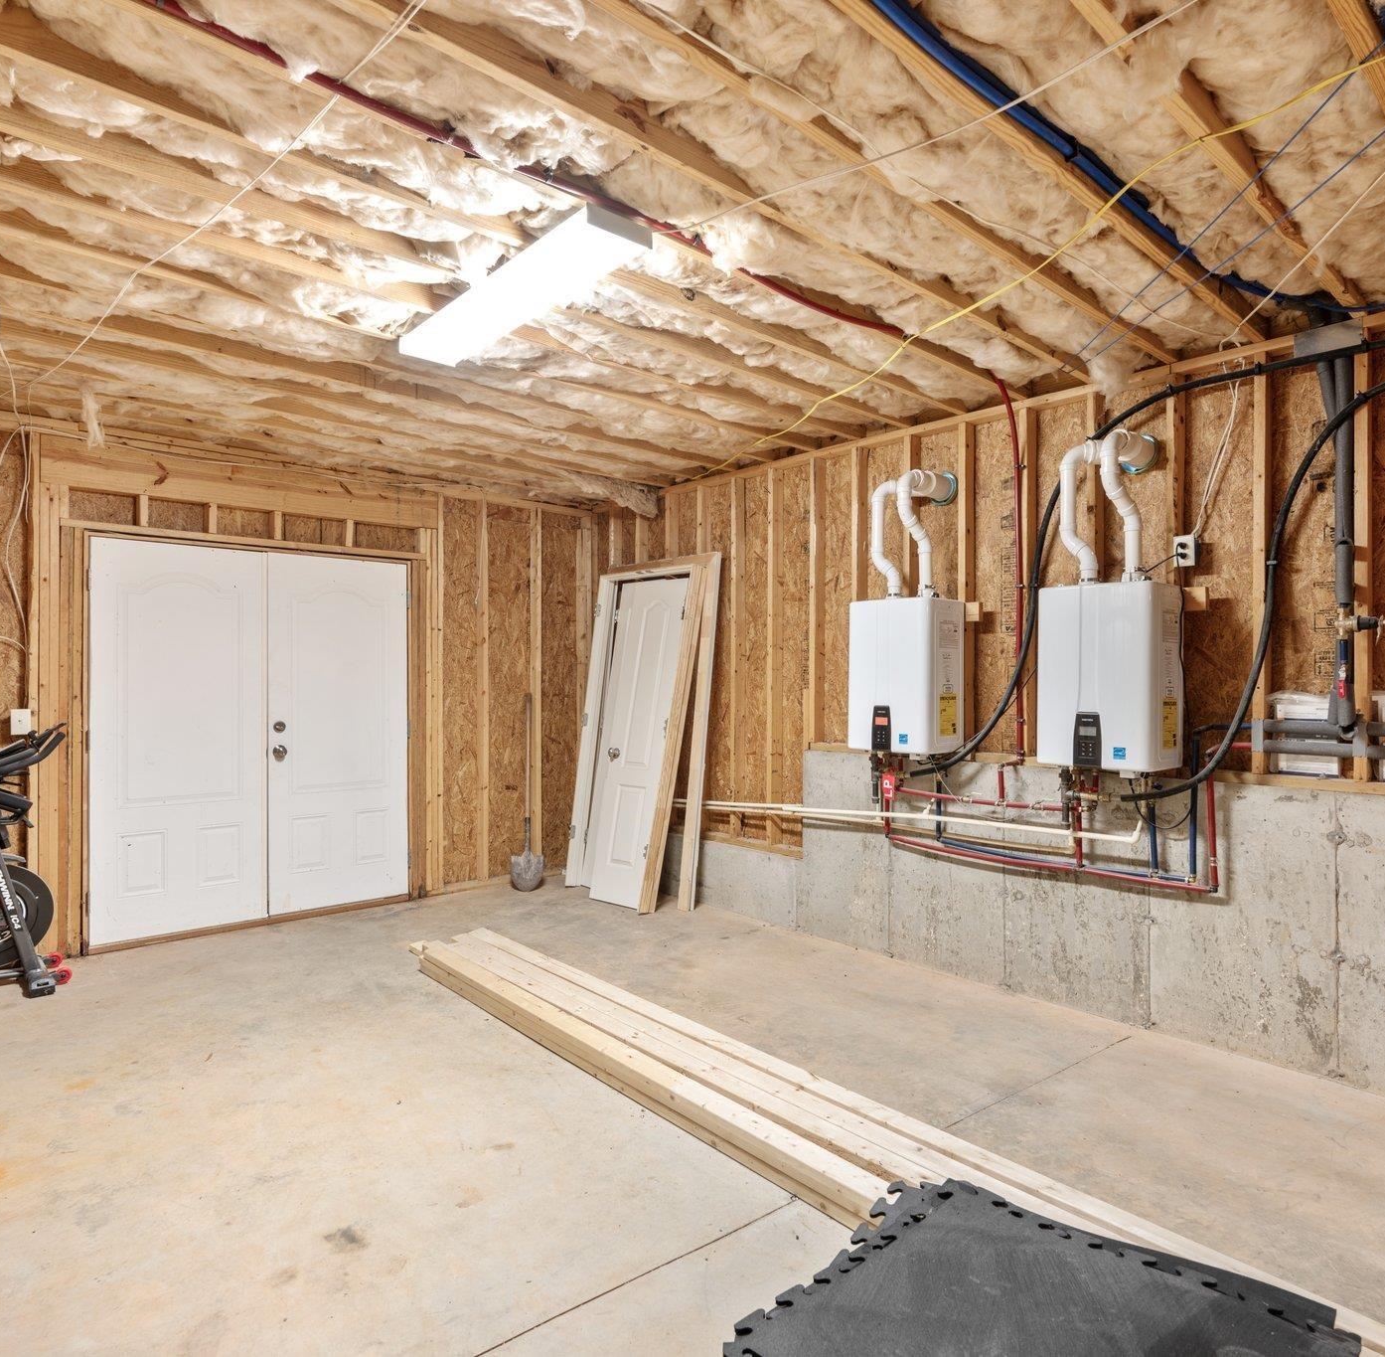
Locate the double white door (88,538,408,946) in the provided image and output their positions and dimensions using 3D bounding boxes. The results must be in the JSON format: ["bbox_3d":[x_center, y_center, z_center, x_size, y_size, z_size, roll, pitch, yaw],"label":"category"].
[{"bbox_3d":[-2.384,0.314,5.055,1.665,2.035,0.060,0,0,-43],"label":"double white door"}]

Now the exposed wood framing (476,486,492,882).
[{"bbox_3d":[-1.391,0.083,6.007,0.040,2.510,0.090,0,0,-43],"label":"exposed wood framing"}]

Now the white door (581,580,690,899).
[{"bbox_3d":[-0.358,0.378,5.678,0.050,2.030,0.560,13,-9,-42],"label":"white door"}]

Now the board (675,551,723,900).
[{"bbox_3d":[0.056,0.299,5.345,0.035,2.100,0.090,8,-5,-42],"label":"board"}]

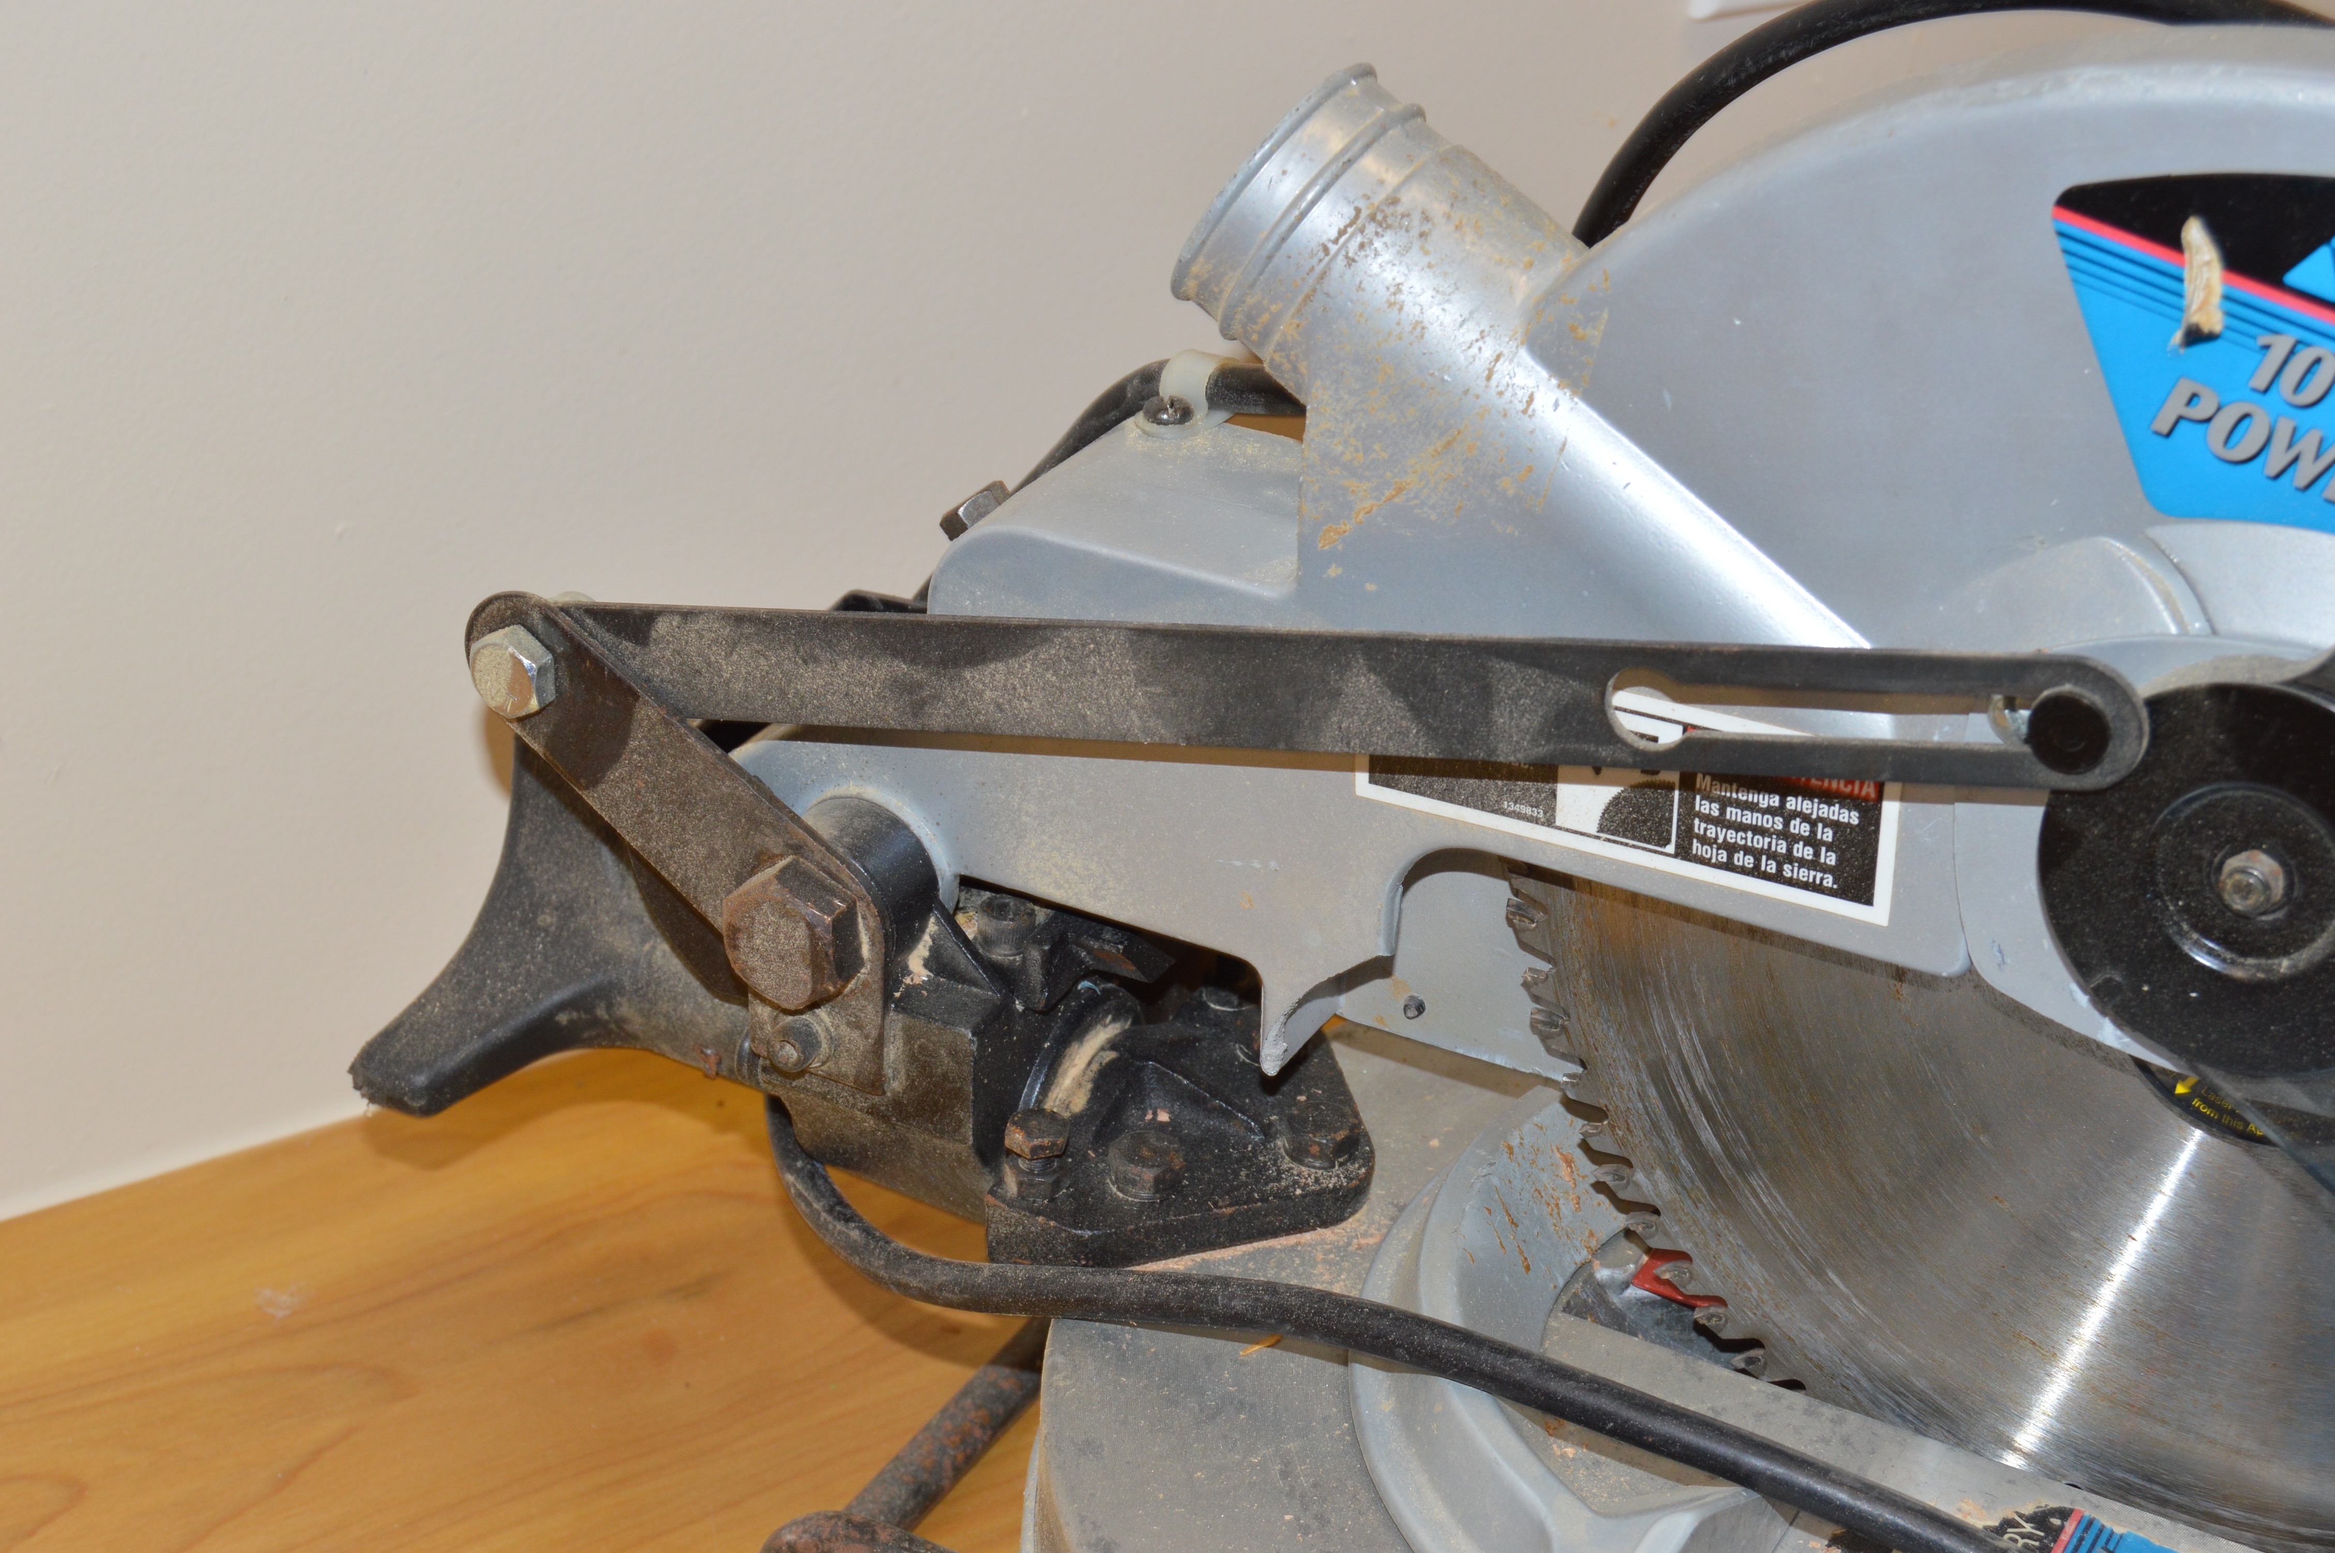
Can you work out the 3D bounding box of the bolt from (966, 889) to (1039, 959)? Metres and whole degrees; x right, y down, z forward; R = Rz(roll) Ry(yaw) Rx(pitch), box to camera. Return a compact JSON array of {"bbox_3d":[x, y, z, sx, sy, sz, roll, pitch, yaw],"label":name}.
[{"bbox_3d":[-0.028,0.026,0.682,0.010,0.006,0.010,0,29,-2],"label":"bolt"}]

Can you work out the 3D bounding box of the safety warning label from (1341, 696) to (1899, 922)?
[{"bbox_3d":[0.069,0.000,0.594,0.089,0.029,0.001,14,31,27],"label":"safety warning label"}]

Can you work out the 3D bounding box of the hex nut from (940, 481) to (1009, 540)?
[{"bbox_3d":[-0.032,-0.045,0.657,0.013,0.004,0.011,-36,3,0],"label":"hex nut"}]

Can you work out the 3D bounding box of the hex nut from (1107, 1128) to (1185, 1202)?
[{"bbox_3d":[-0.004,0.068,0.679,0.013,0.006,0.014,-3,29,-9],"label":"hex nut"}]

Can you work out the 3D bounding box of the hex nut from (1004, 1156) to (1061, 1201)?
[{"bbox_3d":[-0.023,0.069,0.680,0.011,0.004,0.010,2,29,-2],"label":"hex nut"}]

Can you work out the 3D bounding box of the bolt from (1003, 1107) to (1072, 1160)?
[{"bbox_3d":[-0.023,0.062,0.673,0.011,0.004,0.011,7,29,9],"label":"bolt"}]

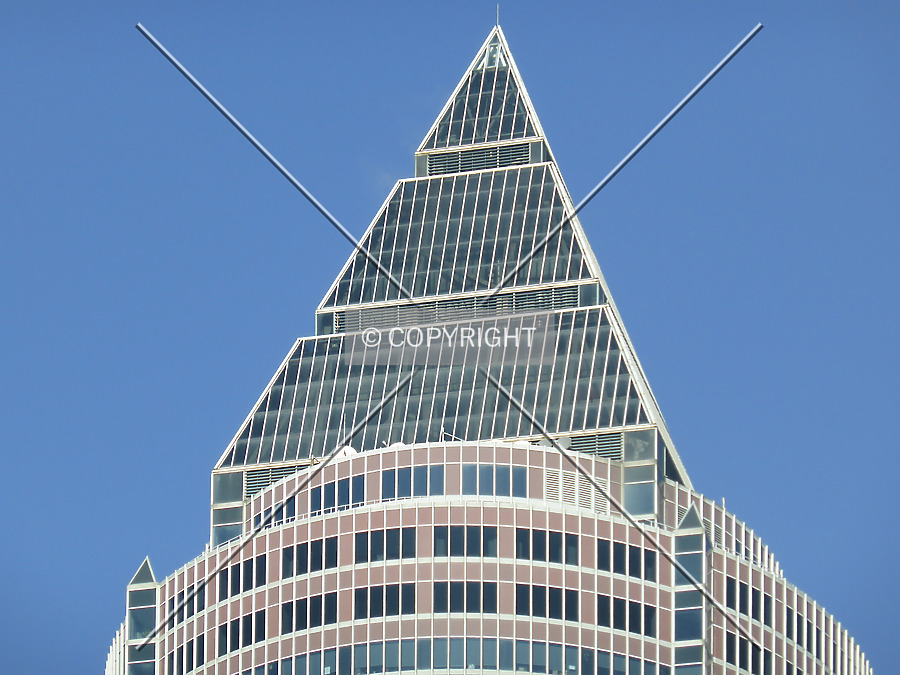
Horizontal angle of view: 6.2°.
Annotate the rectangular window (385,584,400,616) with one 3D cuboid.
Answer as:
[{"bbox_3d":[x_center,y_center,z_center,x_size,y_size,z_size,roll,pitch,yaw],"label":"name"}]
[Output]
[{"bbox_3d":[-3.115,14.166,446.369,0.760,1.920,0.100,-6,-30,12],"label":"rectangular window"}]

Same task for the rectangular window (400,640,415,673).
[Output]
[{"bbox_3d":[-2.136,16.030,415.456,0.720,1.830,0.100,-5,-32,10],"label":"rectangular window"}]

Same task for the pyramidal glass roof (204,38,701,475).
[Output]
[{"bbox_3d":[2.358,-2.837,460.277,24.260,34.370,24.260,-6,-31,12],"label":"pyramidal glass roof"}]

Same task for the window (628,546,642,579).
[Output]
[{"bbox_3d":[10.057,12.187,449.230,0.760,1.920,0.100,14,-32,-23],"label":"window"}]

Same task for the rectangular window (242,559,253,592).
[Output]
[{"bbox_3d":[-10.558,12.419,432.344,0.707,1.878,0.150,-20,-37,32],"label":"rectangular window"}]

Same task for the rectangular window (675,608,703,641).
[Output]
[{"bbox_3d":[12.469,15.005,432.256,1.450,1.800,0.150,-6,-33,12],"label":"rectangular window"}]

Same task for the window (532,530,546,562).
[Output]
[{"bbox_3d":[4.836,11.275,447.757,0.760,1.920,0.100,6,-29,-9],"label":"window"}]

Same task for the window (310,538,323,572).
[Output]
[{"bbox_3d":[-7.299,11.859,449.364,0.760,1.920,0.100,-13,-32,23],"label":"window"}]

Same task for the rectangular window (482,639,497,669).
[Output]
[{"bbox_3d":[2.032,16.322,425.310,0.770,1.850,0.120,1,-31,1],"label":"rectangular window"}]

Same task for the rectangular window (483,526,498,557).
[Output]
[{"bbox_3d":[2.023,10.221,412.719,0.690,1.780,0.150,0,-32,1],"label":"rectangular window"}]

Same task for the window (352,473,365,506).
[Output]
[{"bbox_3d":[-4.886,8.116,441.460,0.720,1.800,0.150,-12,-35,21],"label":"window"}]

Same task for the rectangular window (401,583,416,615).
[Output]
[{"bbox_3d":[-2.146,13.512,427.528,0.770,1.850,0.120,-6,-31,11],"label":"rectangular window"}]

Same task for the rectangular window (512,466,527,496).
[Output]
[{"bbox_3d":[3.581,7.420,426.055,0.720,1.830,0.100,4,-31,-4],"label":"rectangular window"}]

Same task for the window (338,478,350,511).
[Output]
[{"bbox_3d":[-5.461,8.126,427.952,0.720,1.830,0.100,-16,-35,26],"label":"window"}]

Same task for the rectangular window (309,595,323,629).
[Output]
[{"bbox_3d":[-7.031,14.323,432.209,0.720,1.800,0.150,-12,-35,21],"label":"rectangular window"}]

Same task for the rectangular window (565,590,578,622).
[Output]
[{"bbox_3d":[6.127,13.565,416.931,0.720,1.830,0.100,7,-31,-9],"label":"rectangular window"}]

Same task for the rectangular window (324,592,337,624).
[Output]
[{"bbox_3d":[-7.151,16.217,494.775,0.860,2.120,0.150,-11,-31,21],"label":"rectangular window"}]

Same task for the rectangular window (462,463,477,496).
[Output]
[{"bbox_3d":[0.986,7.178,415.720,0.690,1.740,0.150,-1,-32,4],"label":"rectangular window"}]

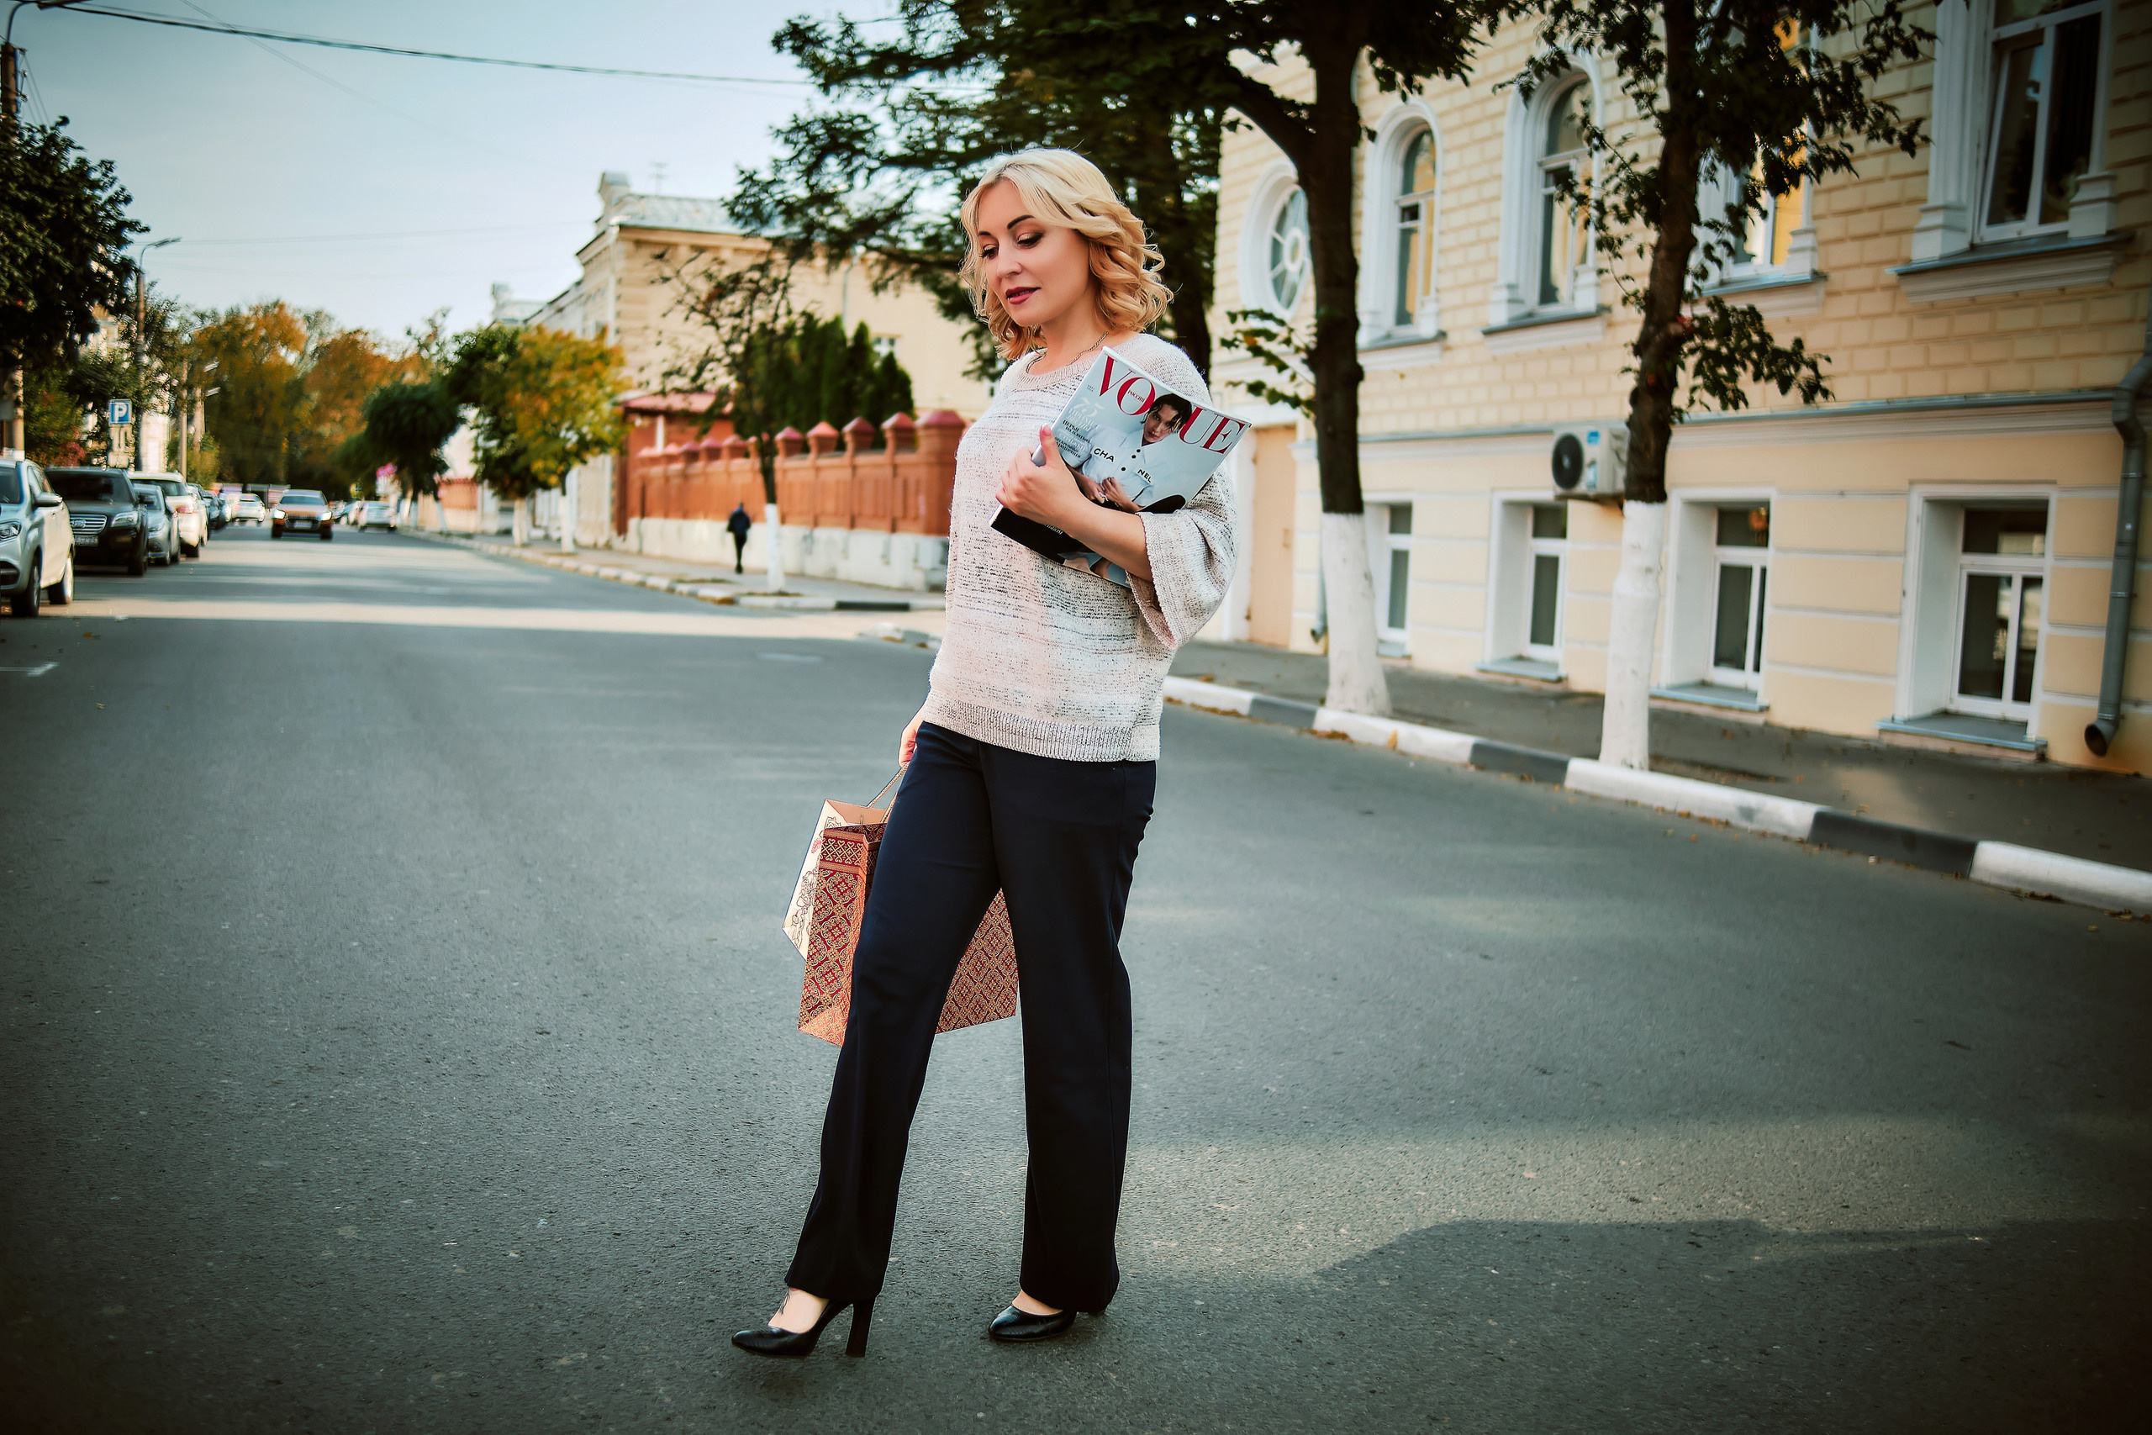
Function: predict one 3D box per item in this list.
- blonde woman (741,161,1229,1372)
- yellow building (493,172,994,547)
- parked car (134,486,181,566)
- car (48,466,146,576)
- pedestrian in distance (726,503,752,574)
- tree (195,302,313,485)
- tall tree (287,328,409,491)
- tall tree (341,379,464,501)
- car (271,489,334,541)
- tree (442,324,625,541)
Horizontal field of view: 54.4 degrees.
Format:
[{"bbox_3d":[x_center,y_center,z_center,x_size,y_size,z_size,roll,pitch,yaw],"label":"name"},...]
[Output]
[{"bbox_3d":[-0.146,0.075,2.971,0.500,1.735,0.540,-2,7,-42],"label":"blonde woman"},{"bbox_3d":[-14.687,-13.481,88.867,15.000,12.300,36.000,1,5,-21],"label":"yellow building"},{"bbox_3d":[-16.670,-3.443,36.606,1.760,1.440,4.400,1,5,-21],"label":"parked car"},{"bbox_3d":[-14.804,-3.008,31.233,1.820,1.670,4.400,1,5,-21],"label":"car"},{"bbox_3d":[-7.251,-3.848,45.000,0.500,1.560,0.420,1,5,-21],"label":"pedestrian in distance"},{"bbox_3d":[-53.217,-20.110,135.000,7.600,13.450,8.000,3,5,0],"label":"tree"},{"bbox_3d":[-46.978,-19.242,135.000,7.490,11.930,8.000,3,5,0],"label":"tall tree"},{"bbox_3d":[-27.071,-10.624,84.000,4.790,5.800,5.000,3,5,0],"label":"tall tree"},{"bbox_3d":[-24.134,-6.309,65.324,1.830,1.530,4.400,1,5,-21],"label":"car"},{"bbox_3d":[-15.033,-7.848,58.000,5.130,6.150,5.200,3,5,0],"label":"tree"}]

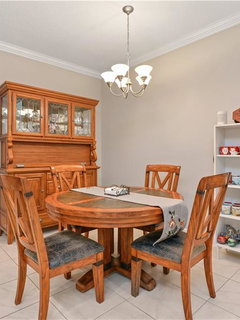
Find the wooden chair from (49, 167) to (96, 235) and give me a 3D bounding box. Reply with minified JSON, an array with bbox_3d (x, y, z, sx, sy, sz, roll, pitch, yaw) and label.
[{"bbox_3d":[-0.443,0.614,2.573,0.500,1.030,0.620,0,1,-44],"label":"wooden chair"}]

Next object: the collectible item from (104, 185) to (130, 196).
[{"bbox_3d":[-0.030,0.318,2.197,0.190,0.075,0.190,0,1,-43],"label":"collectible item"}]

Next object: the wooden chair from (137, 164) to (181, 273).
[{"bbox_3d":[0.372,0.615,2.618,0.500,1.030,0.620,0,1,43],"label":"wooden chair"}]

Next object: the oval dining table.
[{"bbox_3d":[-0.047,0.744,2.153,1.340,0.778,1.340,0,1,-43],"label":"oval dining table"}]

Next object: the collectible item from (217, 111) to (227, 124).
[{"bbox_3d":[1.190,-0.478,2.484,0.105,0.170,0.105,0,1,-43],"label":"collectible item"}]

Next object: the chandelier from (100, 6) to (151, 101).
[{"bbox_3d":[0.086,-1.219,2.460,0.600,1.030,0.600,0,0,0],"label":"chandelier"}]

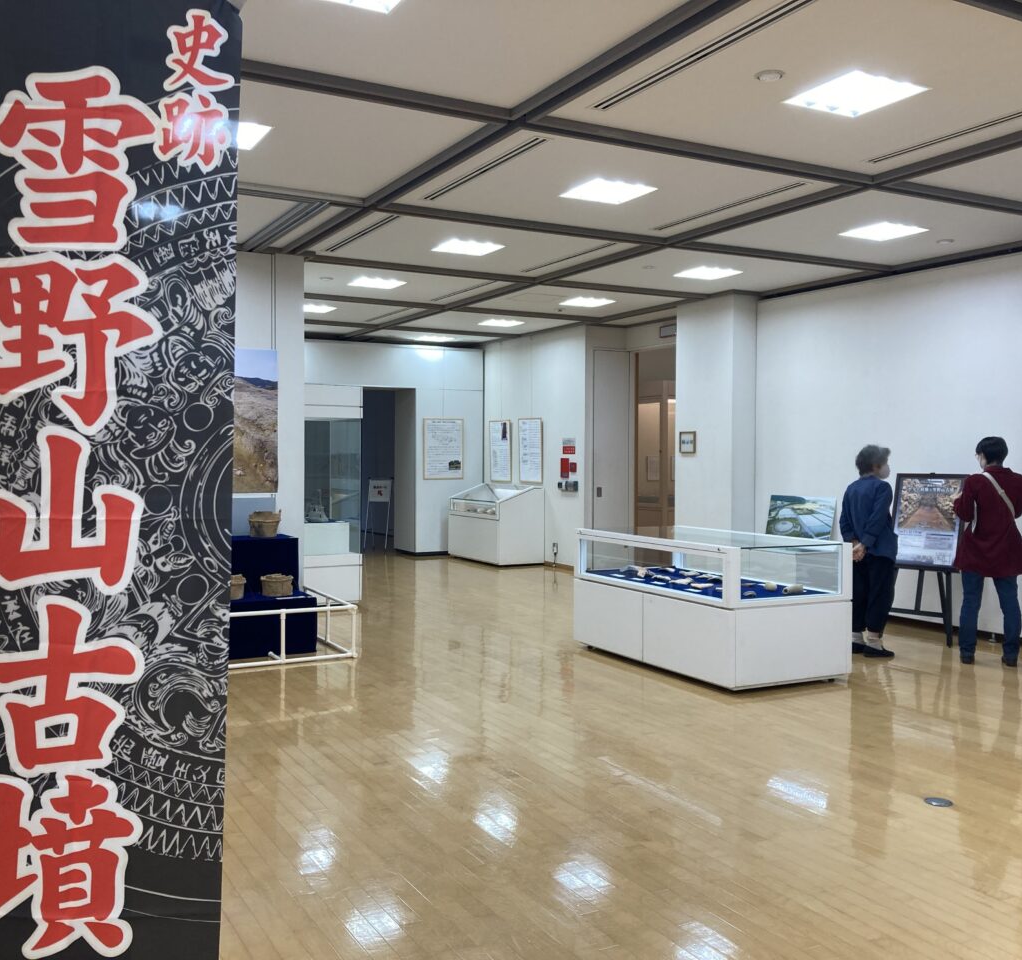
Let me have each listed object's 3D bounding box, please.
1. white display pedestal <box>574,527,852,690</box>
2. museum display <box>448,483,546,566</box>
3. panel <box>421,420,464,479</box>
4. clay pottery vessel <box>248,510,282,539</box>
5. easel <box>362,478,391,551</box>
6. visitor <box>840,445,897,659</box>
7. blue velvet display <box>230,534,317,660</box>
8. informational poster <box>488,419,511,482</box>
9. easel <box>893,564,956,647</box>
[{"bbox_3d":[1.344,0.828,7.275,0.961,0.880,1.843,-1,2,-29],"label":"white display pedestal"},{"bbox_3d":[-0.212,0.580,14.006,0.674,1.020,1.490,-1,2,-29],"label":"museum display"},{"bbox_3d":[-0.950,-0.431,14.615,0.620,0.863,0.030,-1,2,-29],"label":"panel"},{"bbox_3d":[-1.933,0.345,8.120,0.250,0.200,0.240,-1,2,-29],"label":"clay pottery vessel"},{"bbox_3d":[-1.986,0.513,15.400,0.380,1.080,0.480,0,1,9],"label":"easel"},{"bbox_3d":[2.600,0.504,7.530,0.330,1.525,0.440,0,2,-24],"label":"visitor"},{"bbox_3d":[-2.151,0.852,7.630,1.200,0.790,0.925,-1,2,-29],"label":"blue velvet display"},{"bbox_3d":[-0.143,-0.401,14.476,0.030,0.860,0.620,-1,2,-29],"label":"informational poster"},{"bbox_3d":[3.292,0.602,8.163,0.500,1.300,0.580,-1,2,-41],"label":"easel"}]

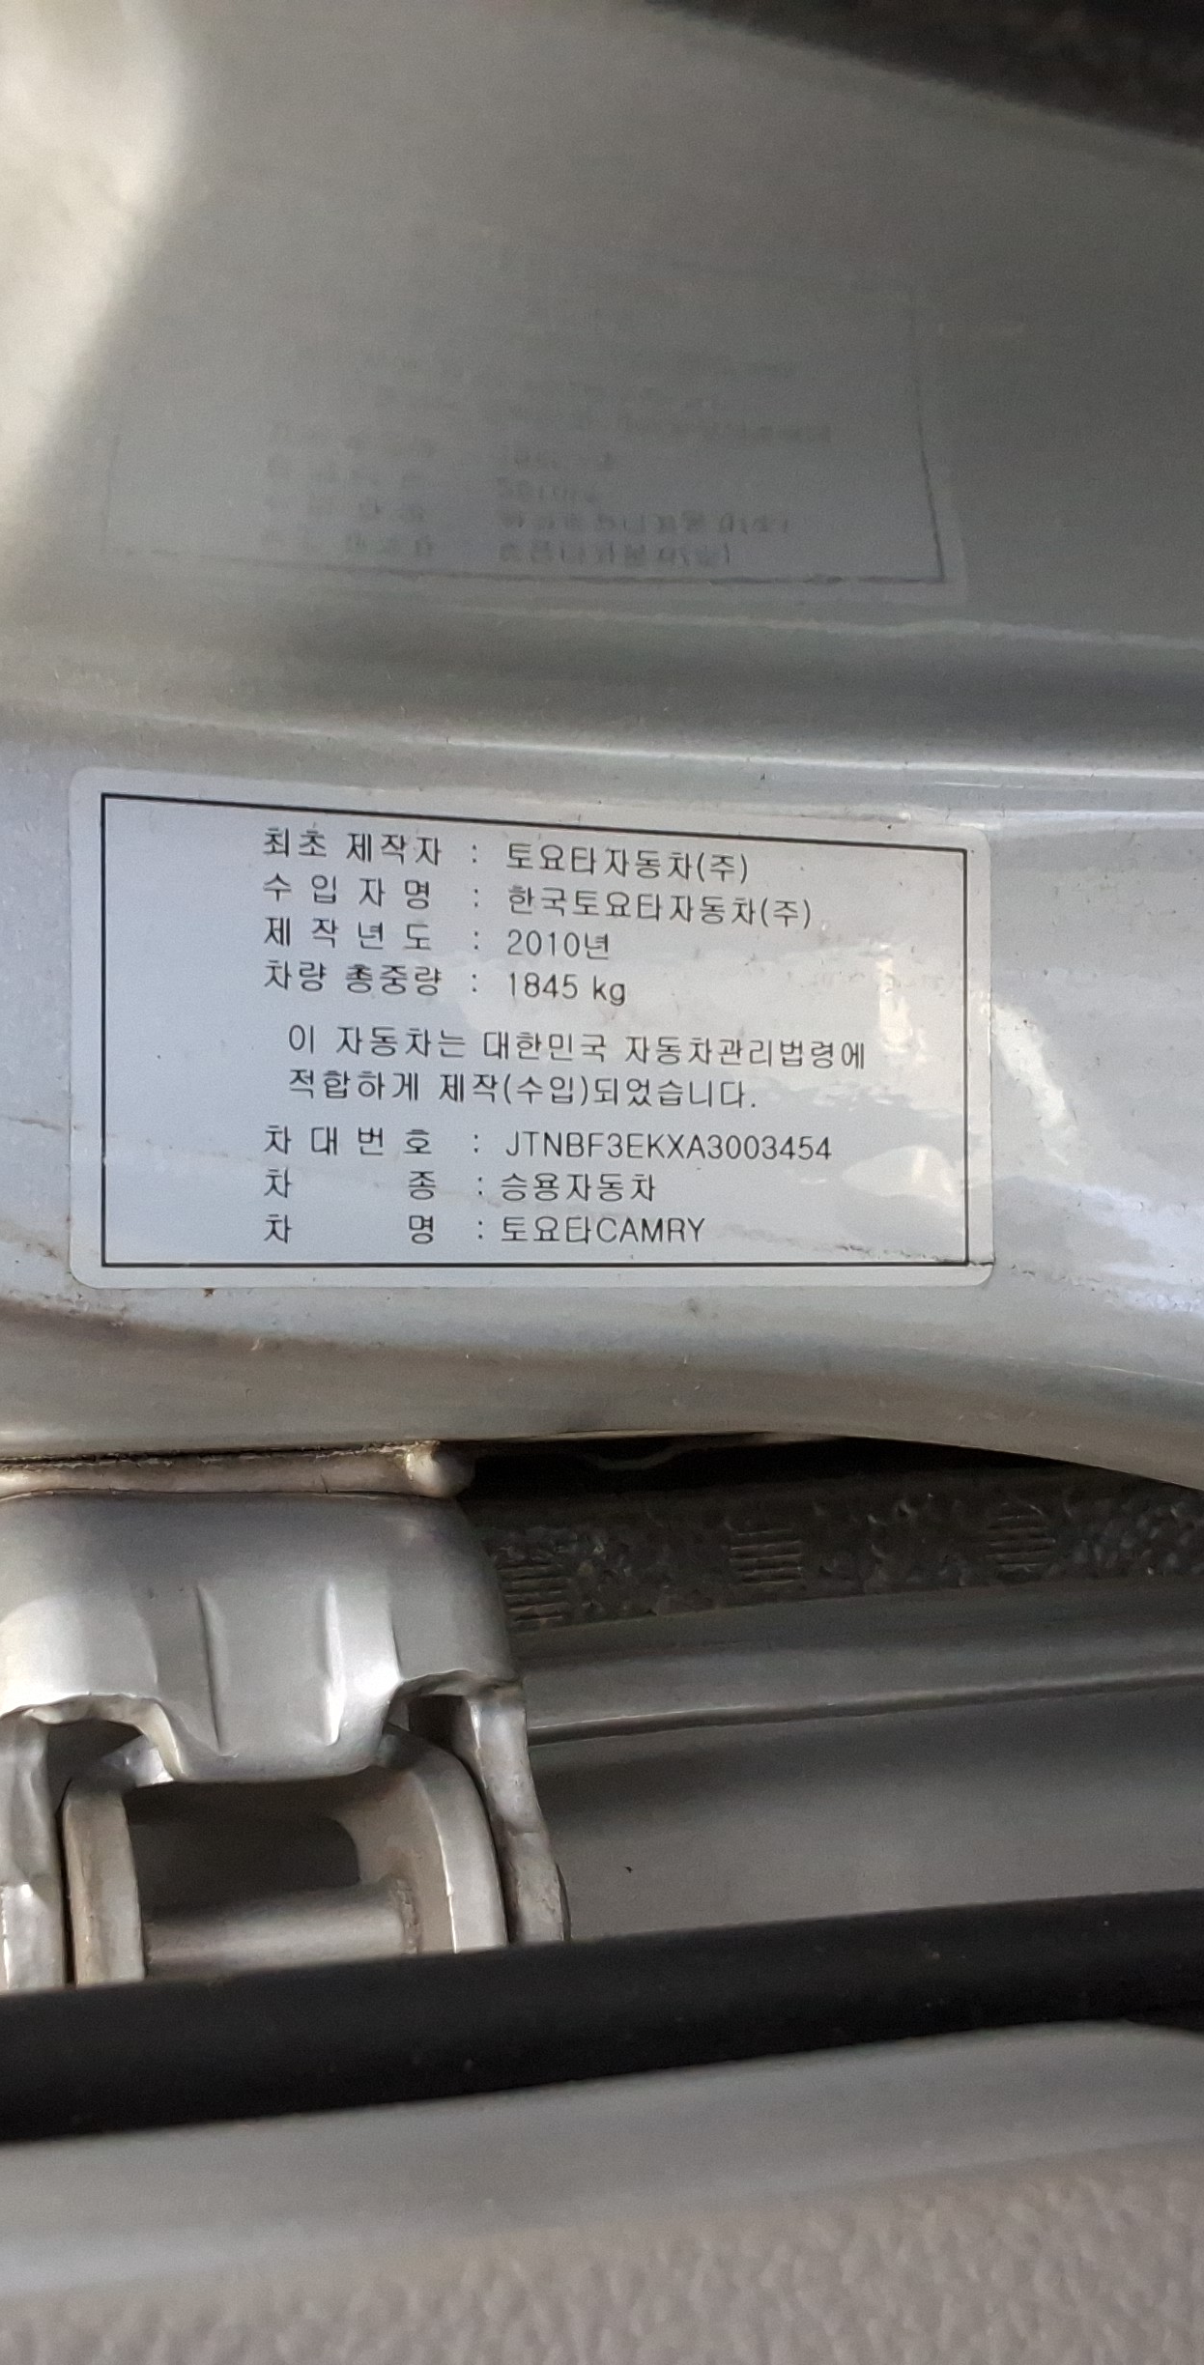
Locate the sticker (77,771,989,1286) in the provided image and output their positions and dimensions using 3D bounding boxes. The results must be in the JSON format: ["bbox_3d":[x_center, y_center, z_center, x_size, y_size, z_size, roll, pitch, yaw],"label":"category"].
[{"bbox_3d":[-0.004,-0.013,0.249,0.001,0.095,0.048,175,95,-69],"label":"sticker"}]

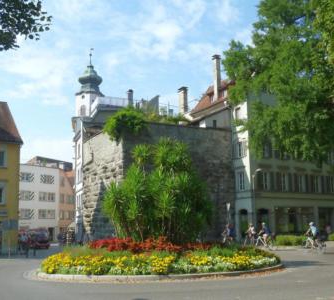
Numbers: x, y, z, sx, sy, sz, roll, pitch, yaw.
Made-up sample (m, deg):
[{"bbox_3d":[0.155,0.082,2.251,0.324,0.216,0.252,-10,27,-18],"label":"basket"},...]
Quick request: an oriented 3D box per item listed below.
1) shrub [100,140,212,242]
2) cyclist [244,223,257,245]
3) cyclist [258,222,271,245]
[{"bbox_3d":[-0.400,1.948,17.759,4.150,4.200,3.600,-2,-10,0],"label":"shrub"},{"bbox_3d":[5.305,5.454,27.845,0.600,1.700,1.700,4,-11,-28],"label":"cyclist"},{"bbox_3d":[5.904,5.183,26.447,0.600,1.720,1.700,4,-12,-31],"label":"cyclist"}]

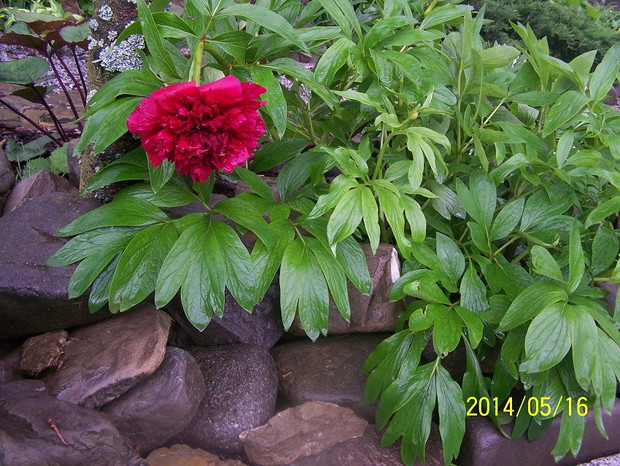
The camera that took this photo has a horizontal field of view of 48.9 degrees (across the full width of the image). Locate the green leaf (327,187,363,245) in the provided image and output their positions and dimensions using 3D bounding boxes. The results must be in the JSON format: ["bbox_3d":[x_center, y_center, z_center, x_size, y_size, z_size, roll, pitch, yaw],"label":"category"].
[{"bbox_3d":[0.039,-0.021,0.755,0.029,0.014,0.079,25,71,16],"label":"green leaf"}]

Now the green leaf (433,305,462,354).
[{"bbox_3d":[0.162,0.113,0.800,0.034,0.013,0.061,11,66,5],"label":"green leaf"}]

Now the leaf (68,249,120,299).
[{"bbox_3d":[-0.263,0.050,0.842,0.086,0.014,0.029,-44,76,-6],"label":"leaf"}]

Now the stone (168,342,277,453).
[{"bbox_3d":[-0.122,0.236,0.970,0.158,0.140,0.140,0,28,0],"label":"stone"}]

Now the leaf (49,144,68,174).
[{"bbox_3d":[-0.422,-0.123,1.145,0.034,0.015,0.060,-4,60,-4],"label":"leaf"}]

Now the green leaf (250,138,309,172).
[{"bbox_3d":[-0.041,-0.105,0.920,0.089,0.014,0.034,-27,60,-13],"label":"green leaf"}]

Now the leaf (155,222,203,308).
[{"bbox_3d":[-0.143,0.032,0.752,0.034,0.018,0.111,20,67,20],"label":"leaf"}]

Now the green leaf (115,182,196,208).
[{"bbox_3d":[-0.218,-0.053,0.960,0.130,0.018,0.042,8,40,9],"label":"green leaf"}]

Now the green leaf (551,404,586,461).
[{"bbox_3d":[0.338,0.263,0.895,0.042,0.080,0.020,11,-8,5],"label":"green leaf"}]

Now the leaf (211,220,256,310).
[{"bbox_3d":[-0.083,0.035,0.752,0.038,0.018,0.115,-20,68,-20],"label":"leaf"}]

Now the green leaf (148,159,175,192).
[{"bbox_3d":[-0.168,-0.068,0.752,0.028,0.013,0.049,2,66,1],"label":"green leaf"}]

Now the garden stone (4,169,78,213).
[{"bbox_3d":[-0.424,-0.063,1.080,0.115,0.075,0.085,-5,26,-11],"label":"garden stone"}]

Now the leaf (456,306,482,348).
[{"bbox_3d":[0.219,0.130,0.940,0.025,0.015,0.059,-23,68,-9],"label":"leaf"}]

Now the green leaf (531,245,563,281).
[{"bbox_3d":[0.285,0.038,0.823,0.032,0.014,0.054,-38,79,-12],"label":"green leaf"}]

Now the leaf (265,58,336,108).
[{"bbox_3d":[-0.012,-0.175,0.822,0.103,0.018,0.025,32,43,5],"label":"leaf"}]

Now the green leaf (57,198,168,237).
[{"bbox_3d":[-0.228,-0.018,0.790,0.128,0.020,0.037,-10,49,-9],"label":"green leaf"}]

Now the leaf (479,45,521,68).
[{"bbox_3d":[0.349,-0.325,1.255,0.070,0.016,0.040,-7,70,8],"label":"leaf"}]

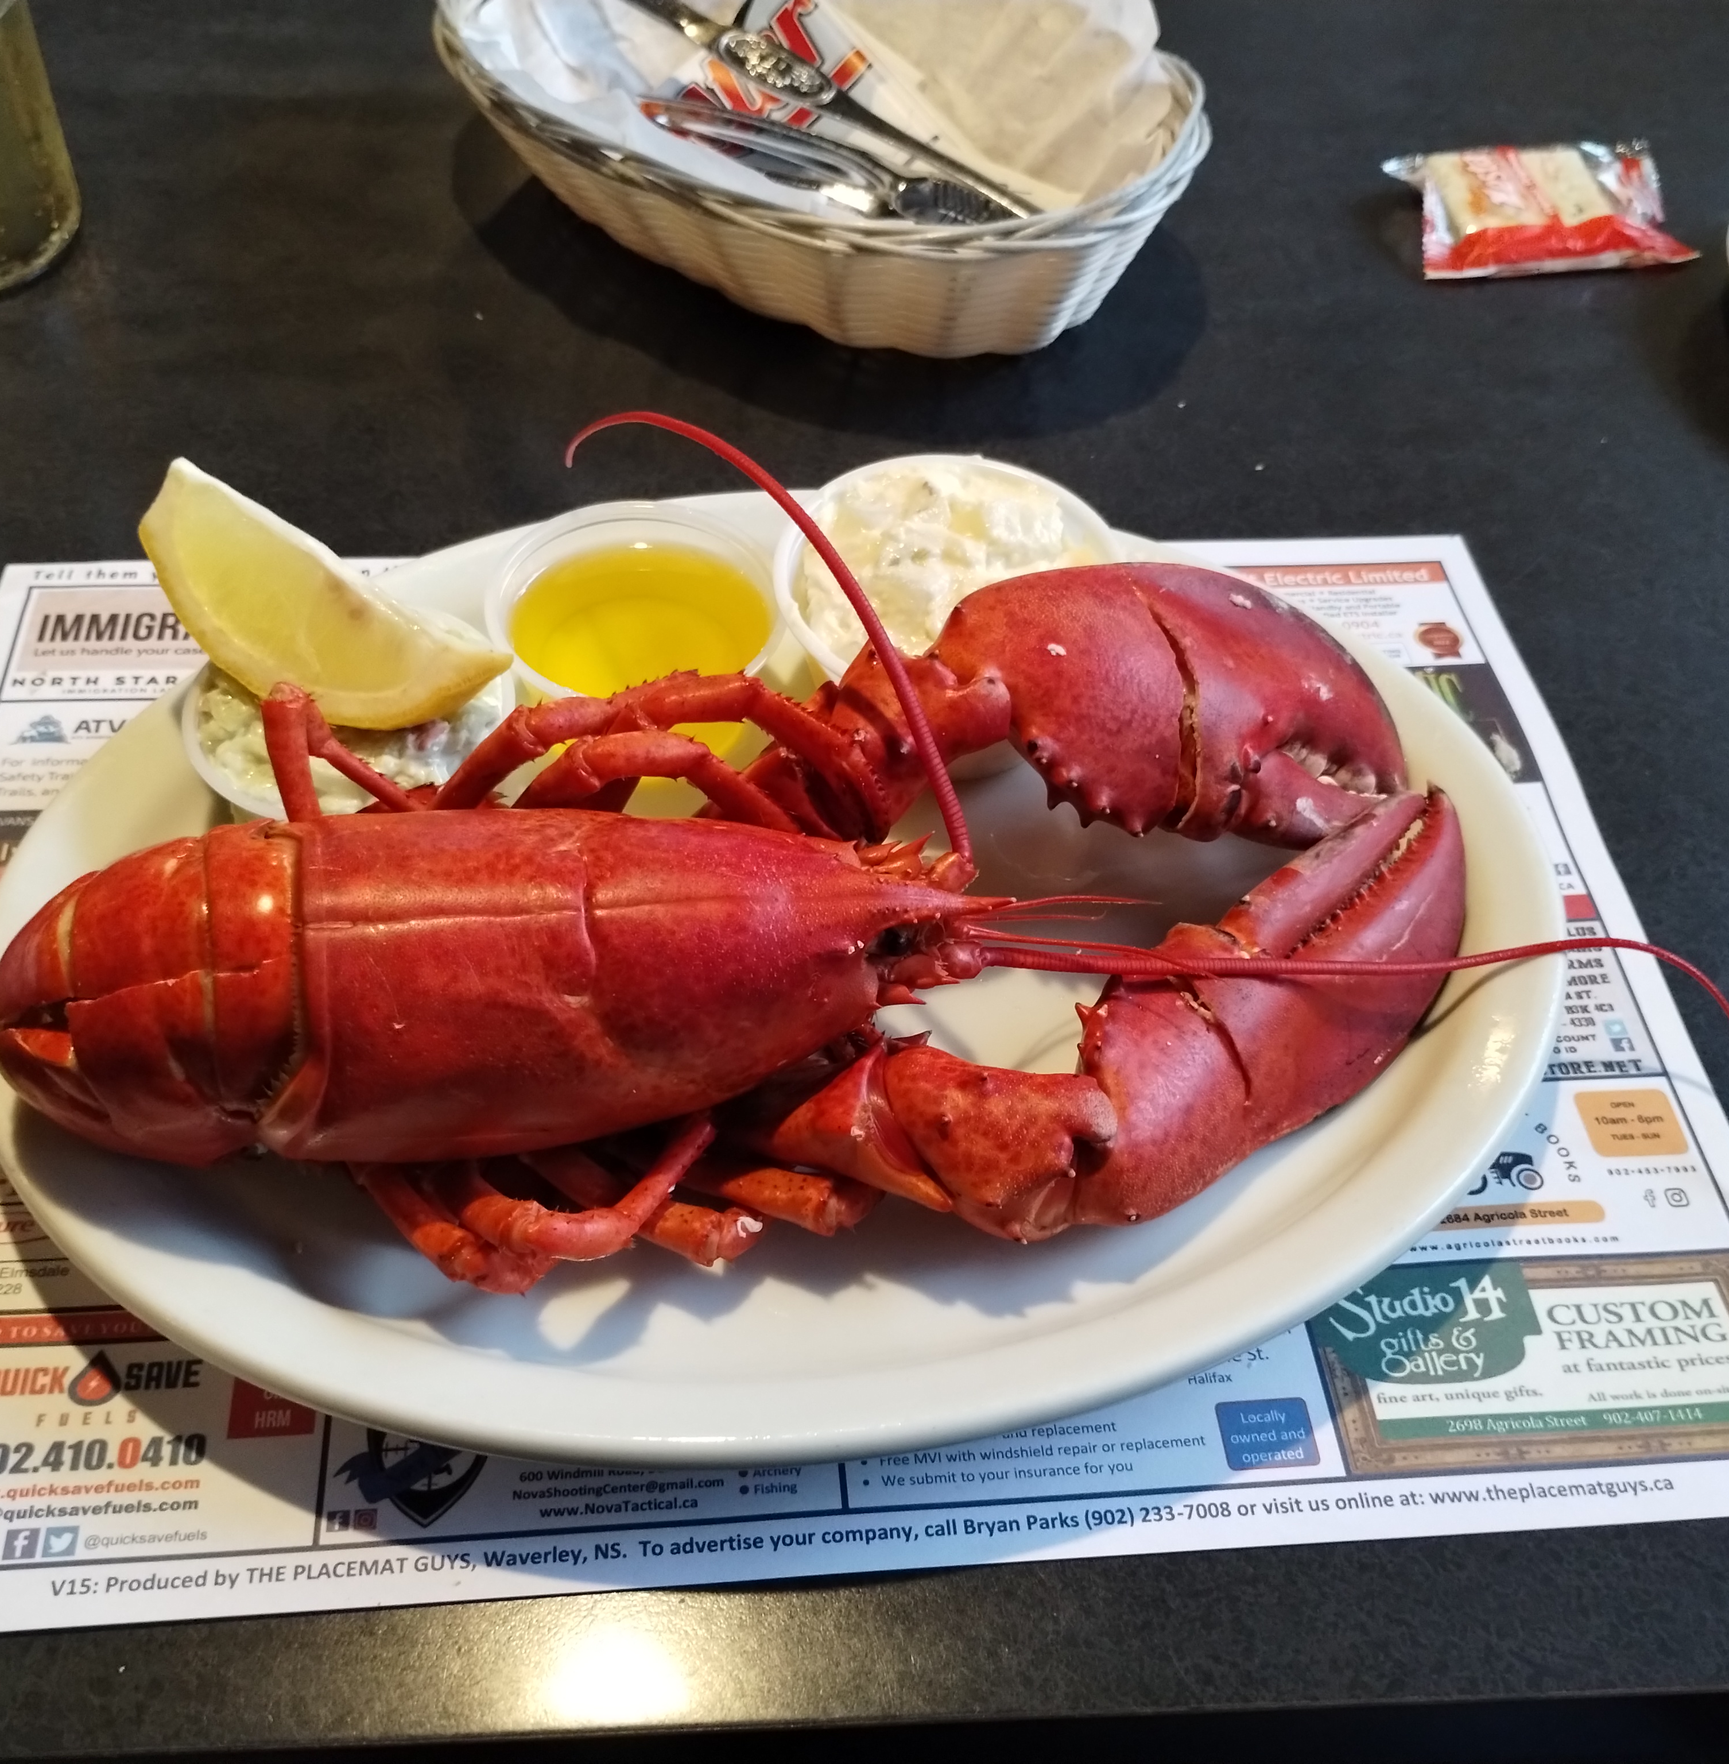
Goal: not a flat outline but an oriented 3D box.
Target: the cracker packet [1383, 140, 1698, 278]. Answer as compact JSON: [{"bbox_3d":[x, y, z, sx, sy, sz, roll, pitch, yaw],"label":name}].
[{"bbox_3d":[0.207,-0.210,0.580,0.092,0.017,0.060,-8,51,-11],"label":"cracker packet"}]

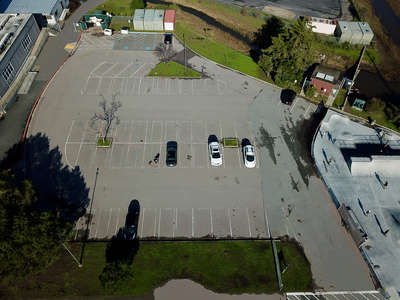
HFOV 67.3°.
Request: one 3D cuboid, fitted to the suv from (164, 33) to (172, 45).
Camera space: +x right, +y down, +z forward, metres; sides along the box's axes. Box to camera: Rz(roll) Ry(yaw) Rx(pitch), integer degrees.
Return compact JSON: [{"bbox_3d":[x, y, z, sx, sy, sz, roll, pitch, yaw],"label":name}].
[{"bbox_3d":[-7.698,-27.283,72.748,1.820,1.670,4.440,2,54,0],"label":"suv"}]

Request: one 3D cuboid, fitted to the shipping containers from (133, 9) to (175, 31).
[{"bbox_3d":[-11.598,-33.007,76.242,10.100,2.580,5.760,1,54,-1],"label":"shipping containers"}]

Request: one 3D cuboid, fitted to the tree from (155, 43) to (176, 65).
[{"bbox_3d":[-7.726,-21.555,66.542,4.750,4.950,4.750,2,54,0],"label":"tree"}]

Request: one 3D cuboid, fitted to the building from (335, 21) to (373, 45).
[{"bbox_3d":[38.346,-29.782,75.323,7.680,2.630,5.660,4,54,1],"label":"building"}]

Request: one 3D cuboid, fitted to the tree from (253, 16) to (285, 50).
[{"bbox_3d":[15.853,-27.270,69.584,7.270,7.880,7.270,2,54,0],"label":"tree"}]

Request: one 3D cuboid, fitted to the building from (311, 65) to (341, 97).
[{"bbox_3d":[26.183,-14.949,63.722,4.850,3.330,4.650,23,56,14],"label":"building"}]

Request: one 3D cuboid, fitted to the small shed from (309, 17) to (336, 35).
[{"bbox_3d":[30.819,-31.829,76.594,6.570,2.630,2.520,7,54,3],"label":"small shed"}]

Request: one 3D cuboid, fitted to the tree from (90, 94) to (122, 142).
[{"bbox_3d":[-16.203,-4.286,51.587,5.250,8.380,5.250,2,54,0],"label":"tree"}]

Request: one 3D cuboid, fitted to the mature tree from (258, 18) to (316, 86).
[{"bbox_3d":[17.453,-19.288,60.377,10.400,13.430,10.400,2,54,0],"label":"mature tree"}]

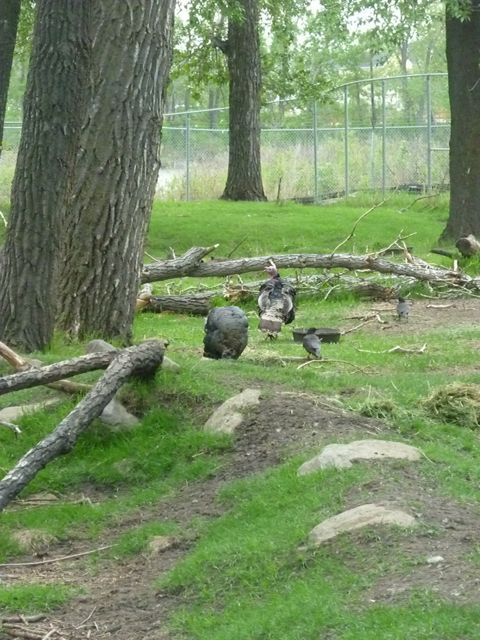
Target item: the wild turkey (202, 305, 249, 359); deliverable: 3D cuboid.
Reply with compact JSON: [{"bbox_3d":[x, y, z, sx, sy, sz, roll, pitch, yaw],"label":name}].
[{"bbox_3d":[-0.147,0.132,26.100,0.460,0.550,0.700,-1,4,-8],"label":"wild turkey"}]

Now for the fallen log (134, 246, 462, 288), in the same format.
[{"bbox_3d":[0.846,-0.678,33.200,4.450,0.500,0.480,-1,4,-14],"label":"fallen log"}]

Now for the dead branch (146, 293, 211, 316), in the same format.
[{"bbox_3d":[-0.718,-0.172,30.500,0.820,0.230,0.250,1,4,10],"label":"dead branch"}]

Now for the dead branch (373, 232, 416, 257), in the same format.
[{"bbox_3d":[2.020,-0.981,33.600,0.580,0.320,0.250,0,4,0],"label":"dead branch"}]

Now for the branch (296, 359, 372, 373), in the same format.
[{"bbox_3d":[0.923,0.444,25.100,0.740,0.100,0.320,0,4,0],"label":"branch"}]

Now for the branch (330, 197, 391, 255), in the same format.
[{"bbox_3d":[1.571,-1.232,33.500,0.780,0.750,0.300,0,4,0],"label":"branch"}]

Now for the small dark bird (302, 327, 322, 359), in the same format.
[{"bbox_3d":[0.731,0.241,25.800,0.180,0.300,0.320,-1,4,-16],"label":"small dark bird"}]

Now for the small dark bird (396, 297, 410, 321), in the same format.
[{"bbox_3d":[1.906,-0.128,29.900,0.160,0.280,0.310,-1,4,-14],"label":"small dark bird"}]

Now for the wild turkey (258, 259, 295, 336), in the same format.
[{"bbox_3d":[0.406,-0.222,27.800,0.430,0.840,0.620,0,4,6],"label":"wild turkey"}]

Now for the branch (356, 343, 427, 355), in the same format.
[{"bbox_3d":[1.562,0.294,26.500,0.720,0.110,0.240,0,4,0],"label":"branch"}]

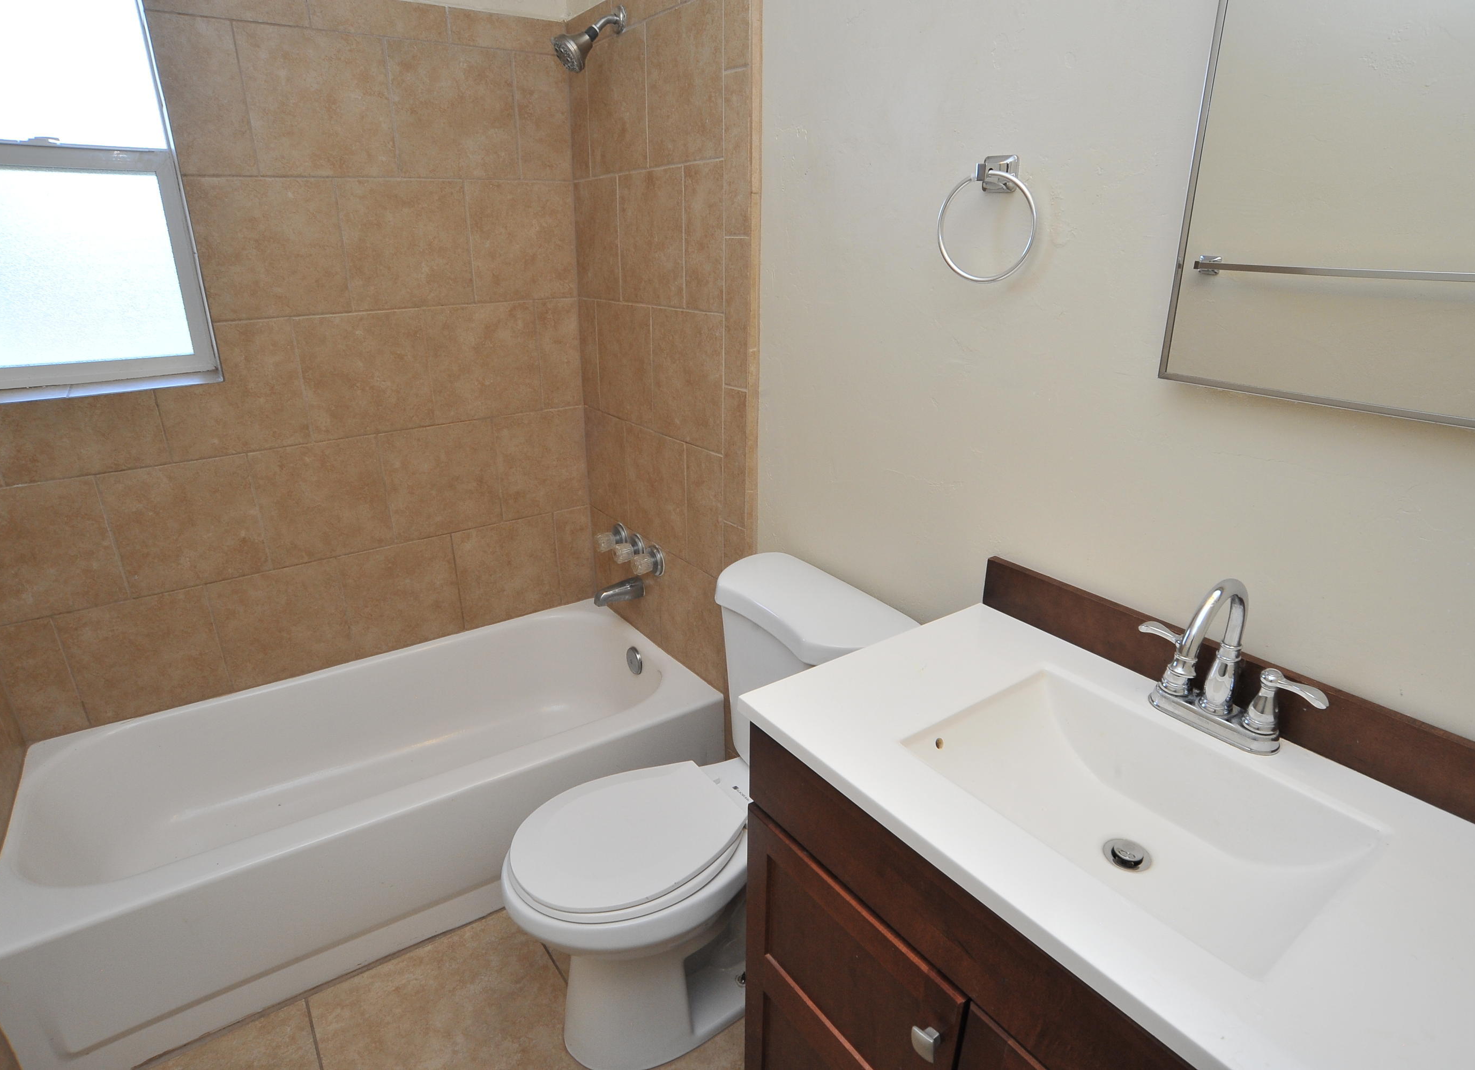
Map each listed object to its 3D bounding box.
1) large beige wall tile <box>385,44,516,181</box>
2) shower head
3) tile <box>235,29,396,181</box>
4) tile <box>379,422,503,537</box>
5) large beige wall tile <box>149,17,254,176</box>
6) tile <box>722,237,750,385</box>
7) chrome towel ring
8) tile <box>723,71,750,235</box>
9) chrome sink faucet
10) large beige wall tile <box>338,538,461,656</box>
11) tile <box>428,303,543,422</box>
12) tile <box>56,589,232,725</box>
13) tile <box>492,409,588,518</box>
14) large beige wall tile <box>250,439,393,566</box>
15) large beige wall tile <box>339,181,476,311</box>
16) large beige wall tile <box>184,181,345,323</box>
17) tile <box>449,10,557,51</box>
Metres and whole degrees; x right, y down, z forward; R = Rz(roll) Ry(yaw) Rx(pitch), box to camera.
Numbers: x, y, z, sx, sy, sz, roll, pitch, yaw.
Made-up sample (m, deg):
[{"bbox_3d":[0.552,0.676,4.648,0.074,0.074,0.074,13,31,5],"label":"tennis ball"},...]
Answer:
[{"bbox_3d":[-0.686,-1.029,1.971,0.304,0.304,0.010,-14,25,-33],"label":"large beige wall tile"},{"bbox_3d":[-0.326,-1.095,1.768,0.170,0.143,0.076,-15,26,-33],"label":"shower head"},{"bbox_3d":[-0.933,-0.966,1.807,0.304,0.304,0.010,-14,25,-33],"label":"tile"},{"bbox_3d":[-0.802,-0.149,2.200,0.305,0.305,0.010,-14,24,-33],"label":"tile"},{"bbox_3d":[-1.120,-0.920,1.692,0.142,0.298,0.010,-15,26,-33],"label":"large beige wall tile"},{"bbox_3d":[0.001,-0.460,1.675,0.010,0.306,0.084,-14,24,-33],"label":"tile"},{"bbox_3d":[0.356,-0.440,1.122,0.054,0.167,0.170,-15,26,-33],"label":"chrome towel ring"},{"bbox_3d":[0.000,-0.742,1.571,0.010,0.303,0.084,-14,24,-33],"label":"tile"},{"bbox_3d":[0.555,0.145,0.940,0.139,0.207,0.222,-15,26,-33],"label":"chrome sink faucet"},{"bbox_3d":[-0.922,0.164,2.226,0.305,0.298,0.010,-14,24,-33],"label":"large beige wall tile"},{"bbox_3d":[-0.682,-0.467,2.189,0.304,0.304,0.010,-14,25,-33],"label":"tile"},{"bbox_3d":[-1.412,0.283,1.932,0.299,0.291,0.010,-15,26,-33],"label":"tile"},{"bbox_3d":[-0.567,-0.209,2.358,0.275,0.305,0.010,-14,24,-33],"label":"tile"},{"bbox_3d":[-1.052,-0.084,2.054,0.304,0.304,0.010,-14,25,-33],"label":"large beige wall tile"},{"bbox_3d":[-0.811,-0.718,1.981,0.305,0.306,0.010,-14,24,-33],"label":"large beige wall tile"},{"bbox_3d":[-1.059,-0.657,1.829,0.300,0.304,0.010,-14,25,-33],"label":"large beige wall tile"},{"bbox_3d":[-0.568,-1.237,1.979,0.296,0.076,0.010,-14,24,-33],"label":"tile"}]

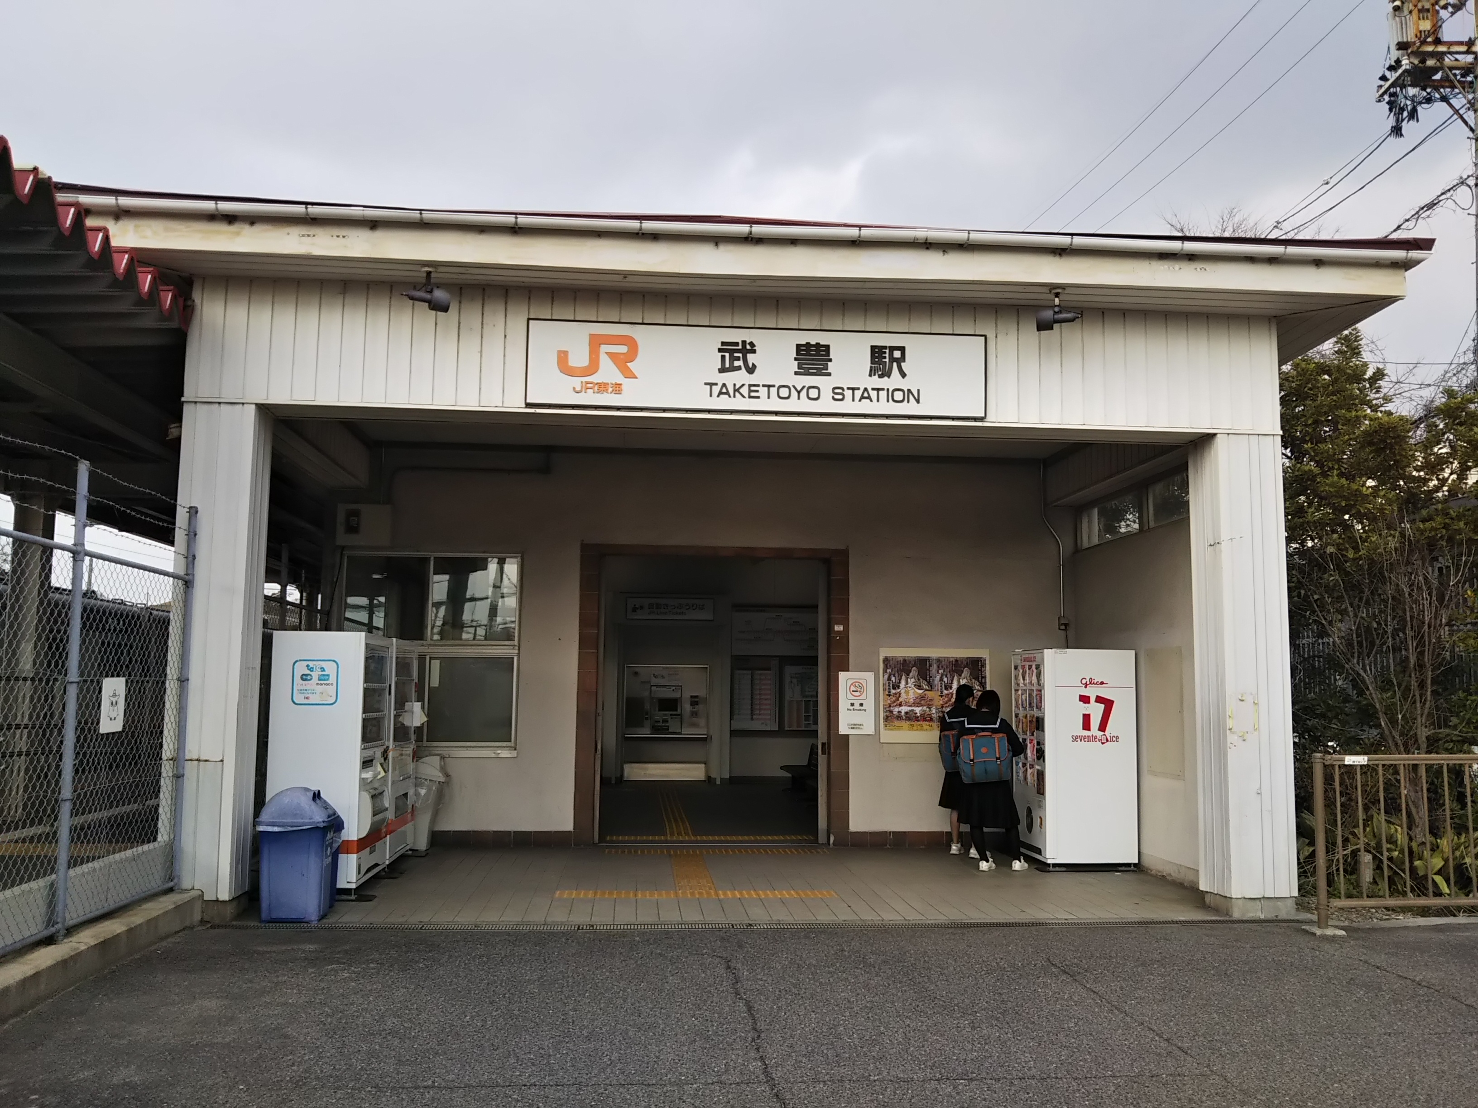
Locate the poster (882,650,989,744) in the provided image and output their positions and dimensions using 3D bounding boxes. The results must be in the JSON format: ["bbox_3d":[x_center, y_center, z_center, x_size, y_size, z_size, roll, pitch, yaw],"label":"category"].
[{"bbox_3d":[1.906,1.390,12.434,1.075,0.891,0.025,1,-6,-5],"label":"poster"}]

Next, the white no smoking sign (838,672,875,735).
[{"bbox_3d":[1.143,1.443,12.383,0.353,0.600,0.020,1,-6,-5],"label":"white no smoking sign"}]

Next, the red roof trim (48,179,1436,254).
[{"bbox_3d":[0.179,-2.142,8.293,8.980,0.150,0.220,1,-6,-5],"label":"red roof trim"}]

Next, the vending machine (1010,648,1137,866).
[{"bbox_3d":[2.992,1.810,11.496,0.810,1.873,0.970,1,-6,-5],"label":"vending machine"}]

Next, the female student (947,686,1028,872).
[{"bbox_3d":[2.133,1.904,10.826,0.550,1.530,0.520,-1,-6,13],"label":"female student"}]

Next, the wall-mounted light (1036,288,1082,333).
[{"bbox_3d":[2.131,-1.627,8.534,0.290,0.270,0.150,-1,-6,17],"label":"wall-mounted light"}]

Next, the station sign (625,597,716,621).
[{"bbox_3d":[-1.052,0.850,19.712,1.363,0.341,0.080,1,-6,-5],"label":"station sign"}]

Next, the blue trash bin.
[{"bbox_3d":[-2.869,1.948,8.388,0.455,0.835,0.490,1,-6,-5],"label":"blue trash bin"}]

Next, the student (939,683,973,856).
[{"bbox_3d":[2.066,1.976,11.721,0.480,1.565,0.500,-1,-6,13],"label":"student"}]

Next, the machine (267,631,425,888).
[{"bbox_3d":[-3.110,1.613,10.256,0.690,1.870,2.190,1,-6,-5],"label":"machine"}]

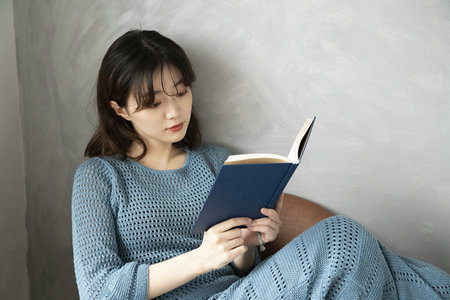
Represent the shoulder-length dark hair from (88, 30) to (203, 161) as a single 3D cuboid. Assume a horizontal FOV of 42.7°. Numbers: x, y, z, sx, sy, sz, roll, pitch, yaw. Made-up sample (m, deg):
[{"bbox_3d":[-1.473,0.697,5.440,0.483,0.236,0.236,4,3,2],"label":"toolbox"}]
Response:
[{"bbox_3d":[-0.164,-0.108,1.145,0.195,0.240,0.215,-20,23,-33],"label":"shoulder-length dark hair"}]

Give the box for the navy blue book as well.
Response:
[{"bbox_3d":[0.070,0.059,1.031,0.242,0.194,0.071,-27,65,-38],"label":"navy blue book"}]

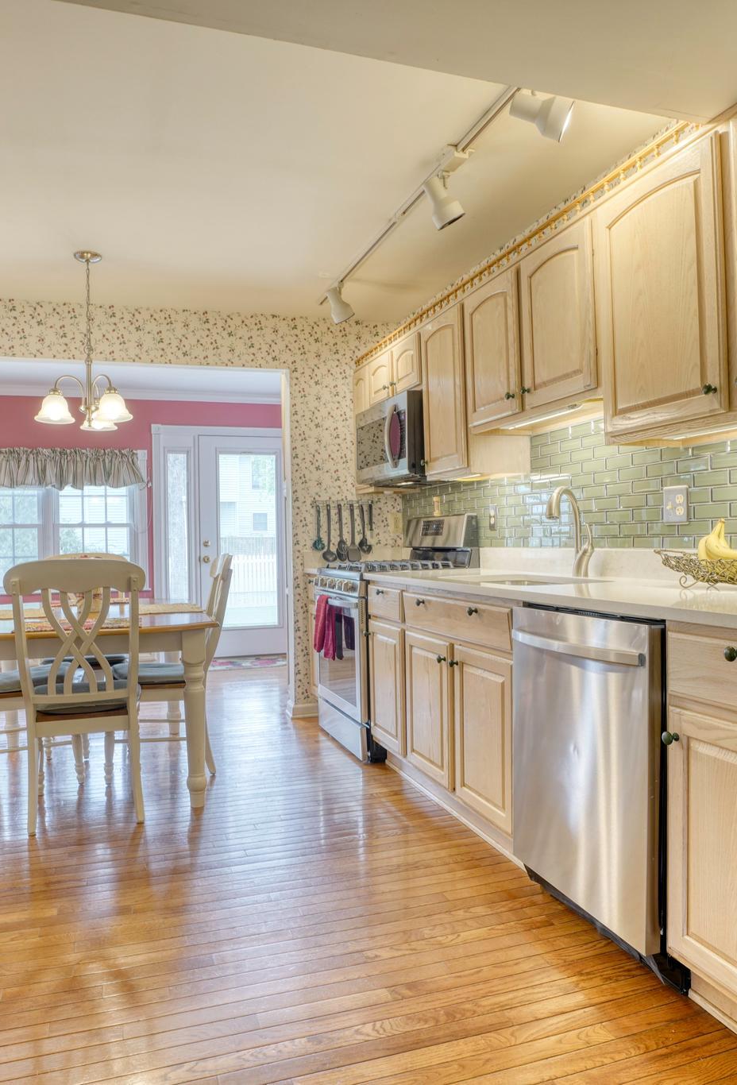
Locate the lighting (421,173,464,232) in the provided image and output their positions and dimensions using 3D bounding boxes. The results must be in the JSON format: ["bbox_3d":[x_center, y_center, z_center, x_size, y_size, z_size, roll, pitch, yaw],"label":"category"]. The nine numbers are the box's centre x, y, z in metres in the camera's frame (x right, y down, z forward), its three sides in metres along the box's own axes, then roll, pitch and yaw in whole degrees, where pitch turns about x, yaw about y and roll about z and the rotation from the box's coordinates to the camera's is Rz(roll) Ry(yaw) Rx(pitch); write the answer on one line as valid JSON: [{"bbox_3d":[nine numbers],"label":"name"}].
[{"bbox_3d":[0.280,-1.255,2.658,0.150,0.190,0.120,-1,0,-26],"label":"lighting"}]

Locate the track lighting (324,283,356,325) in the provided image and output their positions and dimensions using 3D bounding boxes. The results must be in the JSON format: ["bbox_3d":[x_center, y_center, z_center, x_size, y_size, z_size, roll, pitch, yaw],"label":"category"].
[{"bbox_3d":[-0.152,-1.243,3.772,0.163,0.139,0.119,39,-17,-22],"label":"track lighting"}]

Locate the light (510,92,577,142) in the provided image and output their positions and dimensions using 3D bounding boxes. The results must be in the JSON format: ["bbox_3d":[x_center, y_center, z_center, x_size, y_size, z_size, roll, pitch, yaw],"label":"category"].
[{"bbox_3d":[0.504,-1.233,2.093,0.163,0.124,0.119,20,1,4],"label":"light"}]

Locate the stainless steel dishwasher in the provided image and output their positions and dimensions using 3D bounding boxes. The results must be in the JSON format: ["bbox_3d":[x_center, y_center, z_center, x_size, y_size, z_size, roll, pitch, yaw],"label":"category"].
[{"bbox_3d":[0.789,0.623,1.975,0.624,0.866,0.589,-1,0,-19],"label":"stainless steel dishwasher"}]

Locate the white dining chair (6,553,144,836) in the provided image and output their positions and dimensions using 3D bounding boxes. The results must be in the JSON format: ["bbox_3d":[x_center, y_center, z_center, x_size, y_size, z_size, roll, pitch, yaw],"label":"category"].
[{"bbox_3d":[-1.189,0.582,2.972,0.490,1.010,0.550,-1,0,-20],"label":"white dining chair"}]

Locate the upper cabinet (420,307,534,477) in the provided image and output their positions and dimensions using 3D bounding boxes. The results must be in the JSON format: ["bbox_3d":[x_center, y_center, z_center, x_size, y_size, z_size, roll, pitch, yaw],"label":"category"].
[{"bbox_3d":[0.497,-0.689,3.389,0.340,0.740,0.460,-1,0,-20],"label":"upper cabinet"}]

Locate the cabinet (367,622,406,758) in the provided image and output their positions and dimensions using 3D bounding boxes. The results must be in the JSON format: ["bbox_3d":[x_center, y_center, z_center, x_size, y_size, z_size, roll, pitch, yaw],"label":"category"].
[{"bbox_3d":[0.315,0.649,3.348,0.495,0.574,0.436,-1,0,-19],"label":"cabinet"}]

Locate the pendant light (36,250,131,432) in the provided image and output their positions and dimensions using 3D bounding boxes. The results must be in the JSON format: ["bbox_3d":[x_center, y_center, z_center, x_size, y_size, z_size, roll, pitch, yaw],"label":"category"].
[{"bbox_3d":[-1.326,-0.937,3.370,0.460,0.850,0.440,-1,0,-20],"label":"pendant light"}]

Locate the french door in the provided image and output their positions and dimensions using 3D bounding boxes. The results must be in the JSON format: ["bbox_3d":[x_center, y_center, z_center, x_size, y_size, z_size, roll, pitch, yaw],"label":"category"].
[{"bbox_3d":[-1.330,0.004,6.736,1.280,2.110,0.120,-1,0,-17],"label":"french door"}]

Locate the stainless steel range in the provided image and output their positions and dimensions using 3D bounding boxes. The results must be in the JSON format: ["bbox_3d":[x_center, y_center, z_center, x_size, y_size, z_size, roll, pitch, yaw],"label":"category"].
[{"bbox_3d":[0.145,0.462,3.913,0.733,1.188,0.752,-1,0,-19],"label":"stainless steel range"}]

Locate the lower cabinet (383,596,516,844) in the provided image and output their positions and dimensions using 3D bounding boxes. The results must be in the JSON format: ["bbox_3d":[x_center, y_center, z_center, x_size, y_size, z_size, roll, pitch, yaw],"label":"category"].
[{"bbox_3d":[0.582,0.624,2.785,0.610,0.880,0.900,-1,0,-20],"label":"lower cabinet"}]

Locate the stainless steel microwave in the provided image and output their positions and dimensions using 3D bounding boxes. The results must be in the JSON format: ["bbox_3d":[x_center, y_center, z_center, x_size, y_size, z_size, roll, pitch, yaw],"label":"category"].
[{"bbox_3d":[0.248,-0.554,3.996,0.390,0.420,0.770,-1,0,-20],"label":"stainless steel microwave"}]

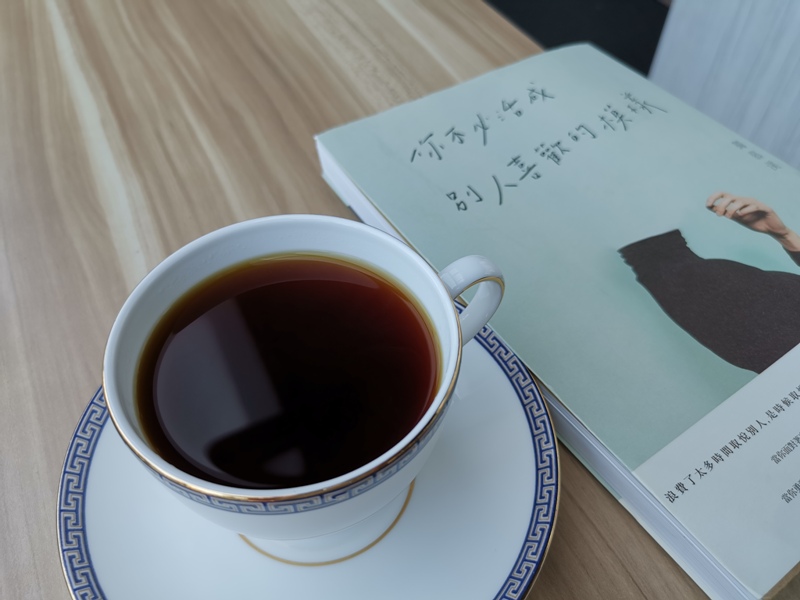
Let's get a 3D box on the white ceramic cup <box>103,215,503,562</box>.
[{"bbox_3d":[-0.015,0.024,0.155,0.090,0.063,0.072,-20,53,-16],"label":"white ceramic cup"}]

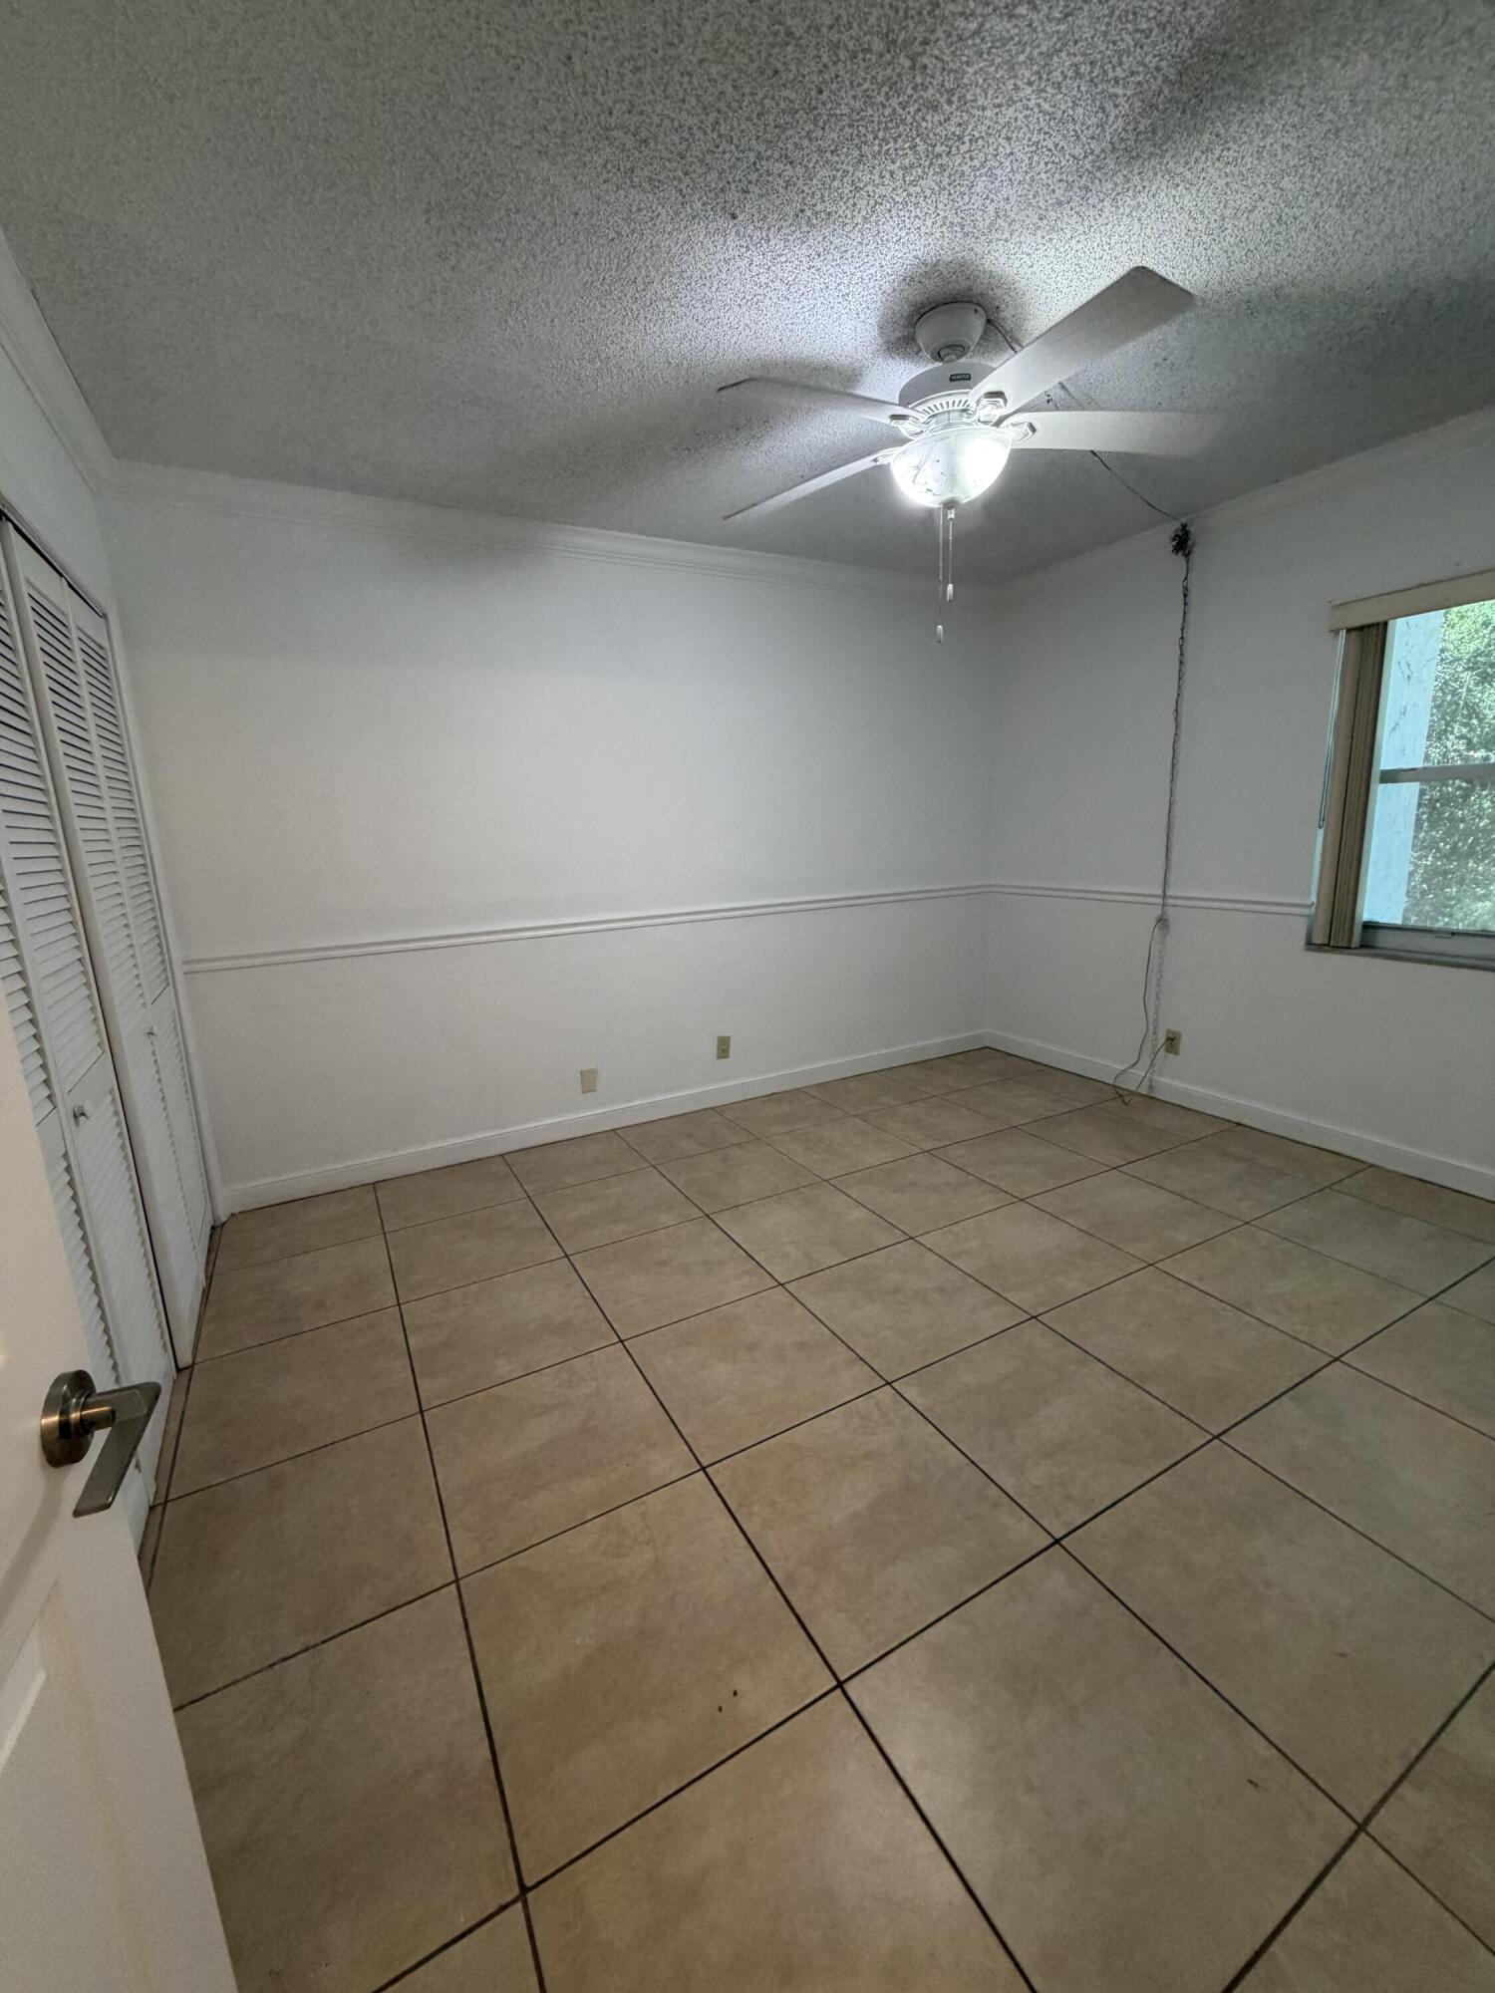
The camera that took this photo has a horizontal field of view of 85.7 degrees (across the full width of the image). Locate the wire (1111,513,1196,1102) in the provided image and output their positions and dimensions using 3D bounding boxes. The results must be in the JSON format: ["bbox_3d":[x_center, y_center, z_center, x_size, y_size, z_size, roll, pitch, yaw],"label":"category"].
[{"bbox_3d":[1.788,-0.717,3.543,0.120,2.450,0.245,-9,14,-28],"label":"wire"}]

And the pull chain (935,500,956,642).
[{"bbox_3d":[0.491,-1.051,2.003,0.040,0.325,0.030,1,13,13],"label":"pull chain"}]

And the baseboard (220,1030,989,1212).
[{"bbox_3d":[-0.252,0.507,3.830,3.749,0.091,0.016,-9,14,-28],"label":"baseboard"}]

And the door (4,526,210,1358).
[{"bbox_3d":[-1.726,-0.100,2.285,0.045,2.010,0.915,-9,14,-28],"label":"door"}]

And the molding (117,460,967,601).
[{"bbox_3d":[-0.346,-1.806,3.291,3.734,0.093,0.075,-9,14,-28],"label":"molding"}]

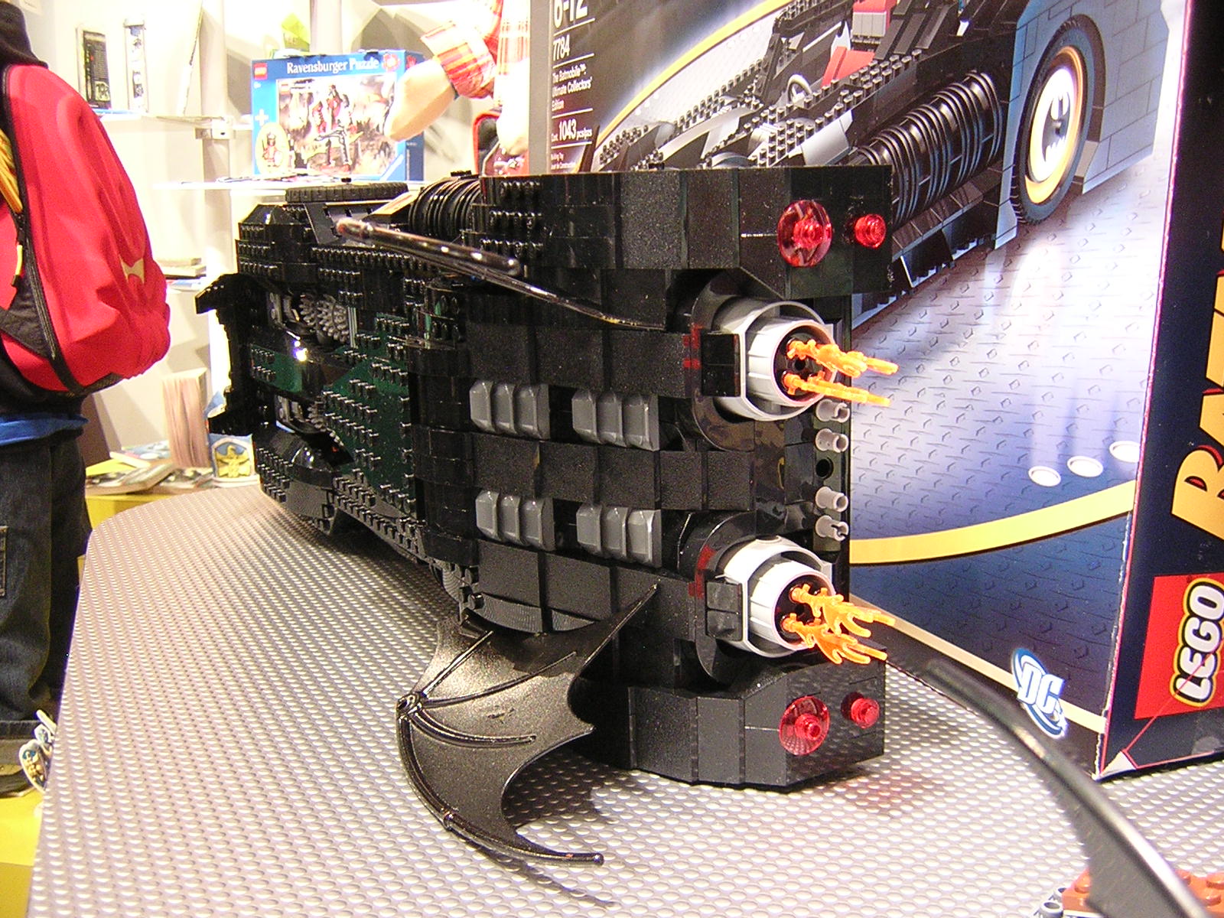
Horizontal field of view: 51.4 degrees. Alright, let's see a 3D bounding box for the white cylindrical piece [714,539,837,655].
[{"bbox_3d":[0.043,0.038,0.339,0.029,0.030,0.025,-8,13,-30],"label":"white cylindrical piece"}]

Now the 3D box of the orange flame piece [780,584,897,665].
[{"bbox_3d":[0.057,0.041,0.317,0.011,0.015,0.034,-8,13,-29],"label":"orange flame piece"}]

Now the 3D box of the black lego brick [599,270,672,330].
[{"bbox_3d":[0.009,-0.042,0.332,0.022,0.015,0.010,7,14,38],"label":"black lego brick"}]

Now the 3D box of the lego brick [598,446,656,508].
[{"bbox_3d":[0.007,0.004,0.347,0.018,0.016,0.010,5,13,31],"label":"lego brick"}]

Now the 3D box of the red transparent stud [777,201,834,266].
[{"bbox_3d":[0.047,-0.054,0.308,0.016,0.016,0.006,-8,13,-29],"label":"red transparent stud"}]

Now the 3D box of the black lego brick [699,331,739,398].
[{"bbox_3d":[0.029,-0.024,0.322,0.010,0.016,0.007,3,12,24],"label":"black lego brick"}]

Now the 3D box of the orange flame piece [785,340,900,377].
[{"bbox_3d":[0.053,-0.024,0.300,0.009,0.006,0.037,-8,13,-30],"label":"orange flame piece"}]

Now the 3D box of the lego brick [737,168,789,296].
[{"bbox_3d":[0.035,-0.055,0.314,0.010,0.032,0.016,-8,13,-30],"label":"lego brick"}]

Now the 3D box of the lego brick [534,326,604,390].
[{"bbox_3d":[-0.008,-0.028,0.345,0.025,0.016,0.010,8,15,39],"label":"lego brick"}]

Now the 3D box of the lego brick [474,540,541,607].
[{"bbox_3d":[-0.031,0.033,0.369,0.010,0.016,0.030,-8,13,-30],"label":"lego brick"}]

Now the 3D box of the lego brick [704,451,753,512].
[{"bbox_3d":[0.029,0.005,0.337,0.010,0.016,0.016,-8,13,-30],"label":"lego brick"}]

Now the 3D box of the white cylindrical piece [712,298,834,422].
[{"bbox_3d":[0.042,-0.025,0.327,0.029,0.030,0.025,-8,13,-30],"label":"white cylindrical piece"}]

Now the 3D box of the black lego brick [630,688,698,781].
[{"bbox_3d":[0.013,0.074,0.347,0.010,0.024,0.024,-8,13,-30],"label":"black lego brick"}]

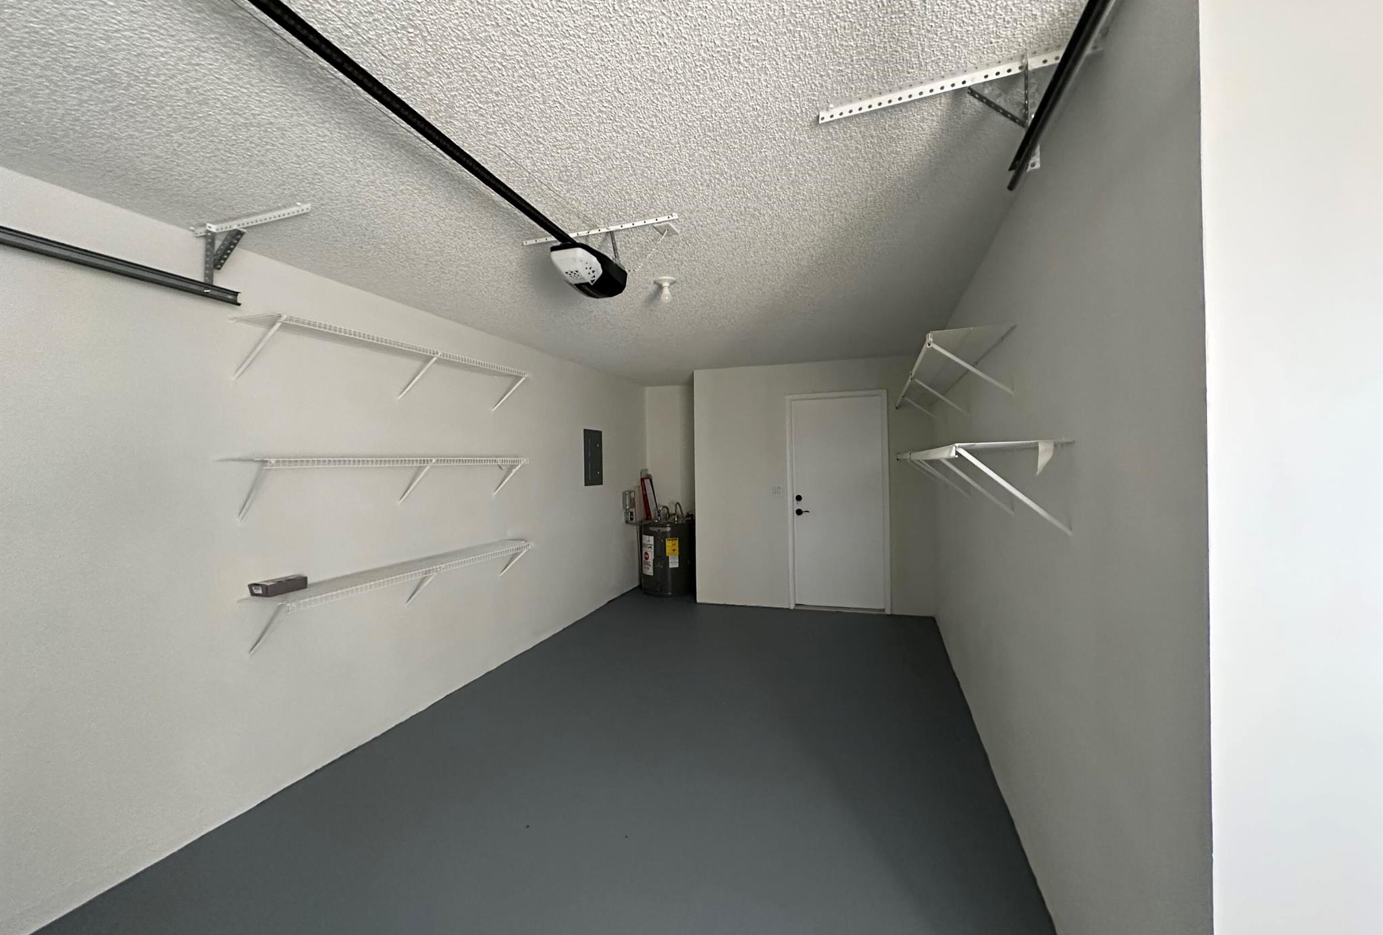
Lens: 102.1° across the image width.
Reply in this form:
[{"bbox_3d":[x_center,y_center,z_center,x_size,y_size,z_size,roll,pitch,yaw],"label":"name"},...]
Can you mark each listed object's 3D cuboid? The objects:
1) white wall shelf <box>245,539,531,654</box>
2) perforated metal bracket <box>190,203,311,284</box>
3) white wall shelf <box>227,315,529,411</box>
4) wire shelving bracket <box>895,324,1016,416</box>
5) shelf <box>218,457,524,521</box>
[{"bbox_3d":[-1.533,0.680,3.169,0.320,0.255,1.750,-1,0,18],"label":"white wall shelf"},{"bbox_3d":[-1.679,-0.822,2.120,0.630,0.250,0.065,-1,0,18],"label":"perforated metal bracket"},{"bbox_3d":[-1.556,-0.520,3.159,0.315,0.255,1.750,-1,0,18],"label":"white wall shelf"},{"bbox_3d":[1.524,-0.416,3.548,0.312,0.255,3.060,-1,0,18],"label":"wire shelving bracket"},{"bbox_3d":[-1.555,0.084,3.136,0.320,0.258,1.770,-1,0,18],"label":"shelf"}]

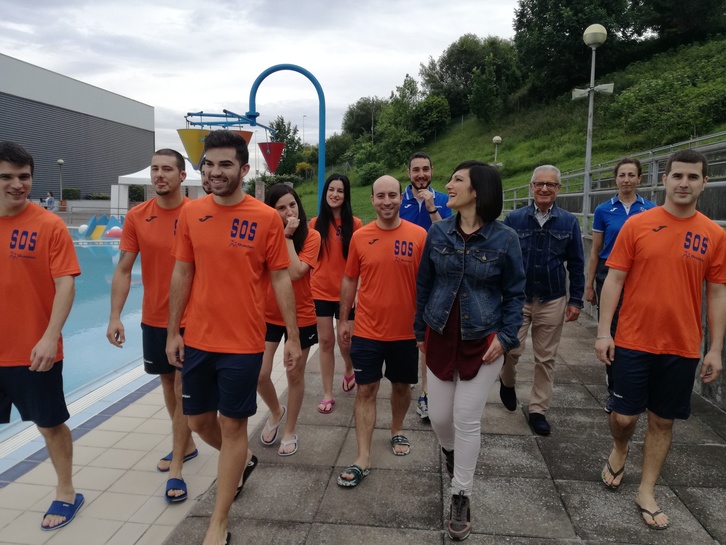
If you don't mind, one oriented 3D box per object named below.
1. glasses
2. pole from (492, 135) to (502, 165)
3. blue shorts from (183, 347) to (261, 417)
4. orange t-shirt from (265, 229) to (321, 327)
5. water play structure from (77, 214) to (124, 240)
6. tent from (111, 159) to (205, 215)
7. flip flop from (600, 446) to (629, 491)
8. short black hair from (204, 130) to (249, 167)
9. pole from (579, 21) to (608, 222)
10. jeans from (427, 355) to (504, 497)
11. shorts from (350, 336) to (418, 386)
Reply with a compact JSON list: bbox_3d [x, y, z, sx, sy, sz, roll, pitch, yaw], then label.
[{"bbox_3d":[1.124,-0.524,3.470,0.150,0.045,0.130,2,8,14],"label":"glasses"},{"bbox_3d":[5.698,-3.982,24.000,0.420,3.600,0.420,1,7,7],"label":"pole"},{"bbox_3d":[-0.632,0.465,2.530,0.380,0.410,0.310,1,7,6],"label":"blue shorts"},{"bbox_3d":[-0.450,0.025,3.470,0.420,0.620,0.280,1,7,3],"label":"orange t-shirt"},{"bbox_3d":[-12.646,-2.184,27.500,2.500,1.250,2.000,-1,7,-8],"label":"water play structure"},{"bbox_3d":[-10.141,-4.395,30.000,5.000,3.750,5.000,-2,7,-18],"label":"tent"},{"bbox_3d":[1.372,1.041,3.054,0.105,0.080,0.275,5,41,34],"label":"flip flop"},{"bbox_3d":[-0.578,-0.521,2.400,0.175,0.160,0.200,2,7,15],"label":"short black hair"},{"bbox_3d":[3.215,-2.014,7.980,0.360,2.950,0.360,0,7,0],"label":"pole"},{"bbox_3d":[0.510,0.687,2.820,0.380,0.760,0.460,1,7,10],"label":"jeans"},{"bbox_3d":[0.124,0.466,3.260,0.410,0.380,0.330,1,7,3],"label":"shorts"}]

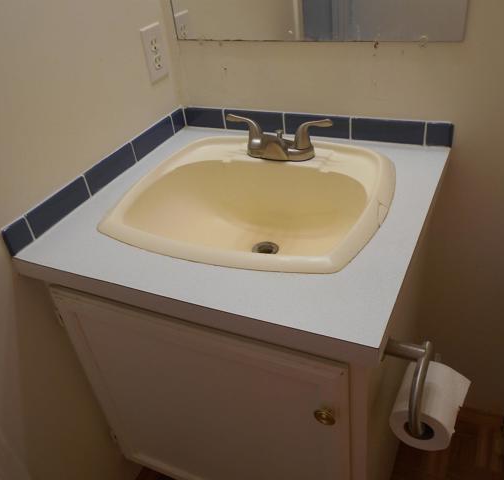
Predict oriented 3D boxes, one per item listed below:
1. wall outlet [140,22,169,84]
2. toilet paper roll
[{"bbox_3d":[-0.219,-0.416,1.075,0.008,0.114,0.070,10,39,25],"label":"wall outlet"},{"bbox_3d":[0.270,0.256,0.745,0.094,0.096,0.102,10,39,25],"label":"toilet paper roll"}]

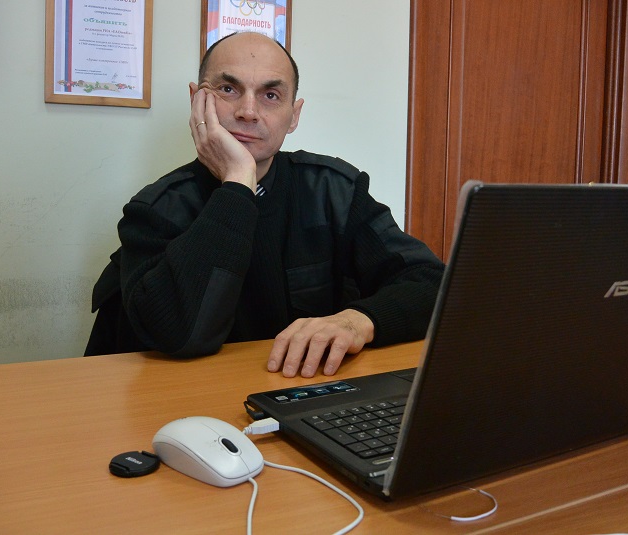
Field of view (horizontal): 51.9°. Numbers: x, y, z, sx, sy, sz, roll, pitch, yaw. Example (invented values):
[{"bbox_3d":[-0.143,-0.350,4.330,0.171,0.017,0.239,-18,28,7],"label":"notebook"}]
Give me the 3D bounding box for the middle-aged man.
[{"bbox_3d":[-0.071,0.228,1.159,0.610,1.230,0.690,-2,8,-17],"label":"middle-aged man"}]

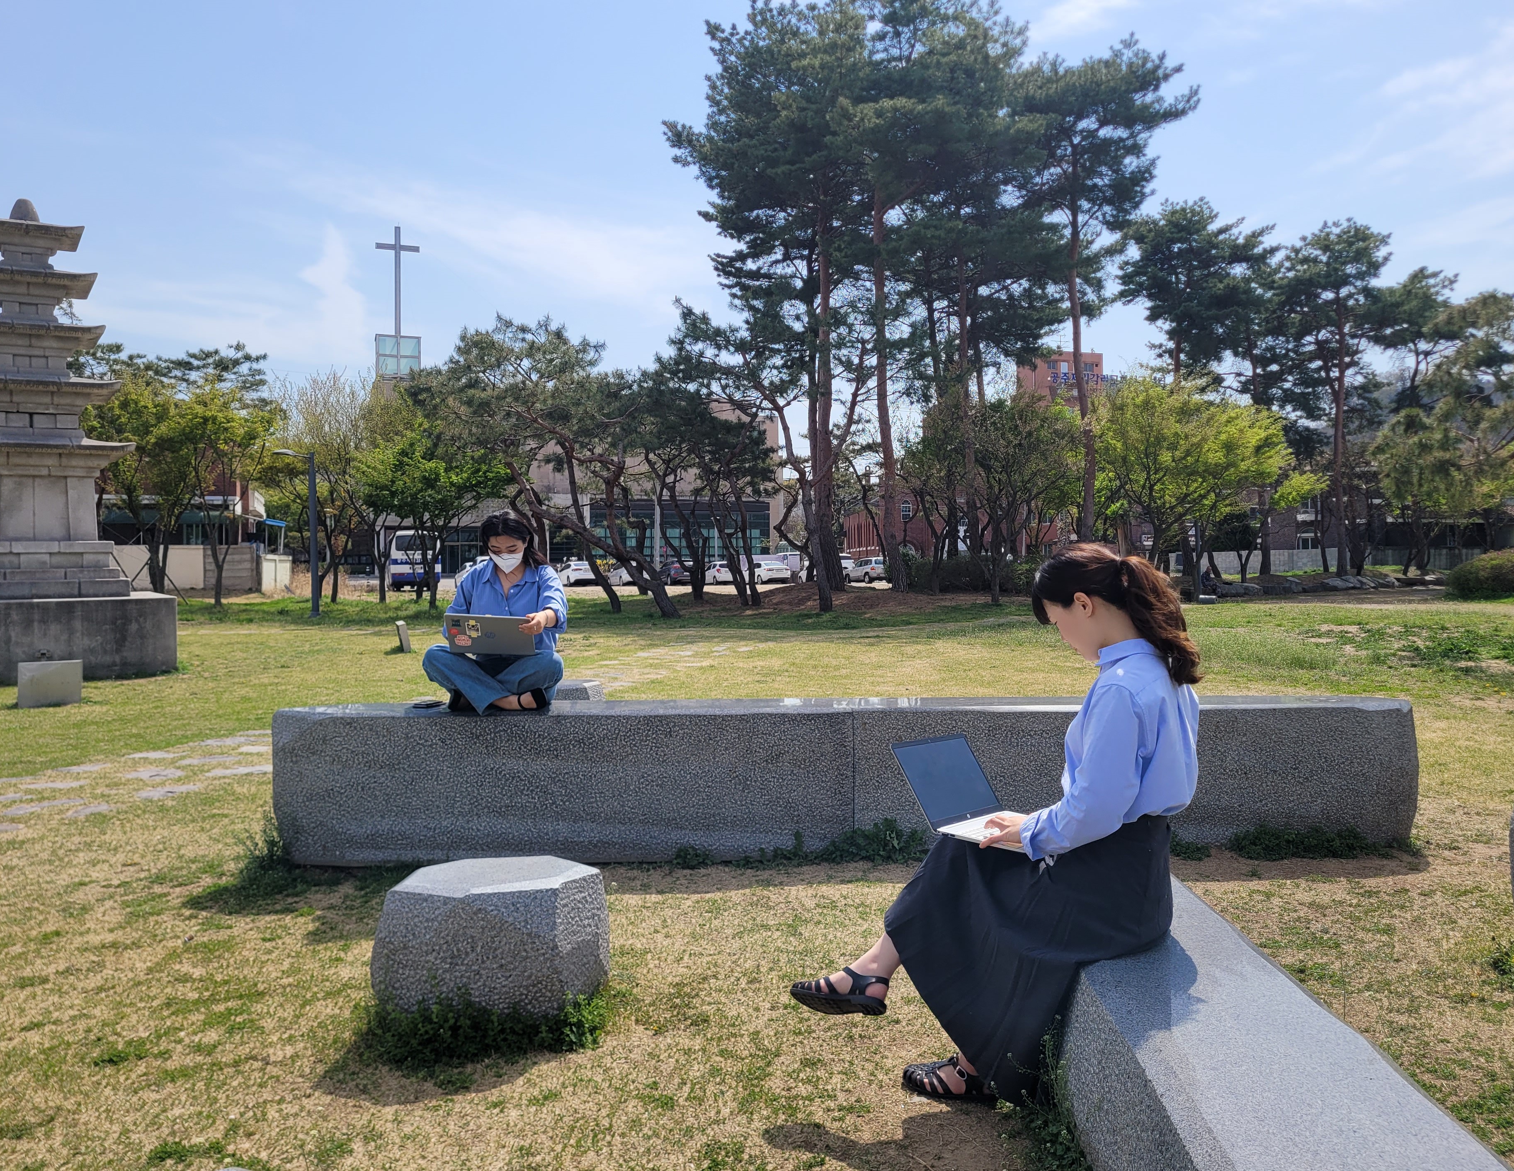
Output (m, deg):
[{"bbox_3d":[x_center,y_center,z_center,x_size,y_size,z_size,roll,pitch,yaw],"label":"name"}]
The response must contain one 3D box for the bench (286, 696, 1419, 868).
[{"bbox_3d":[0.408,0.776,4.910,4.540,0.570,0.580,0,1,-4],"label":"bench"}]

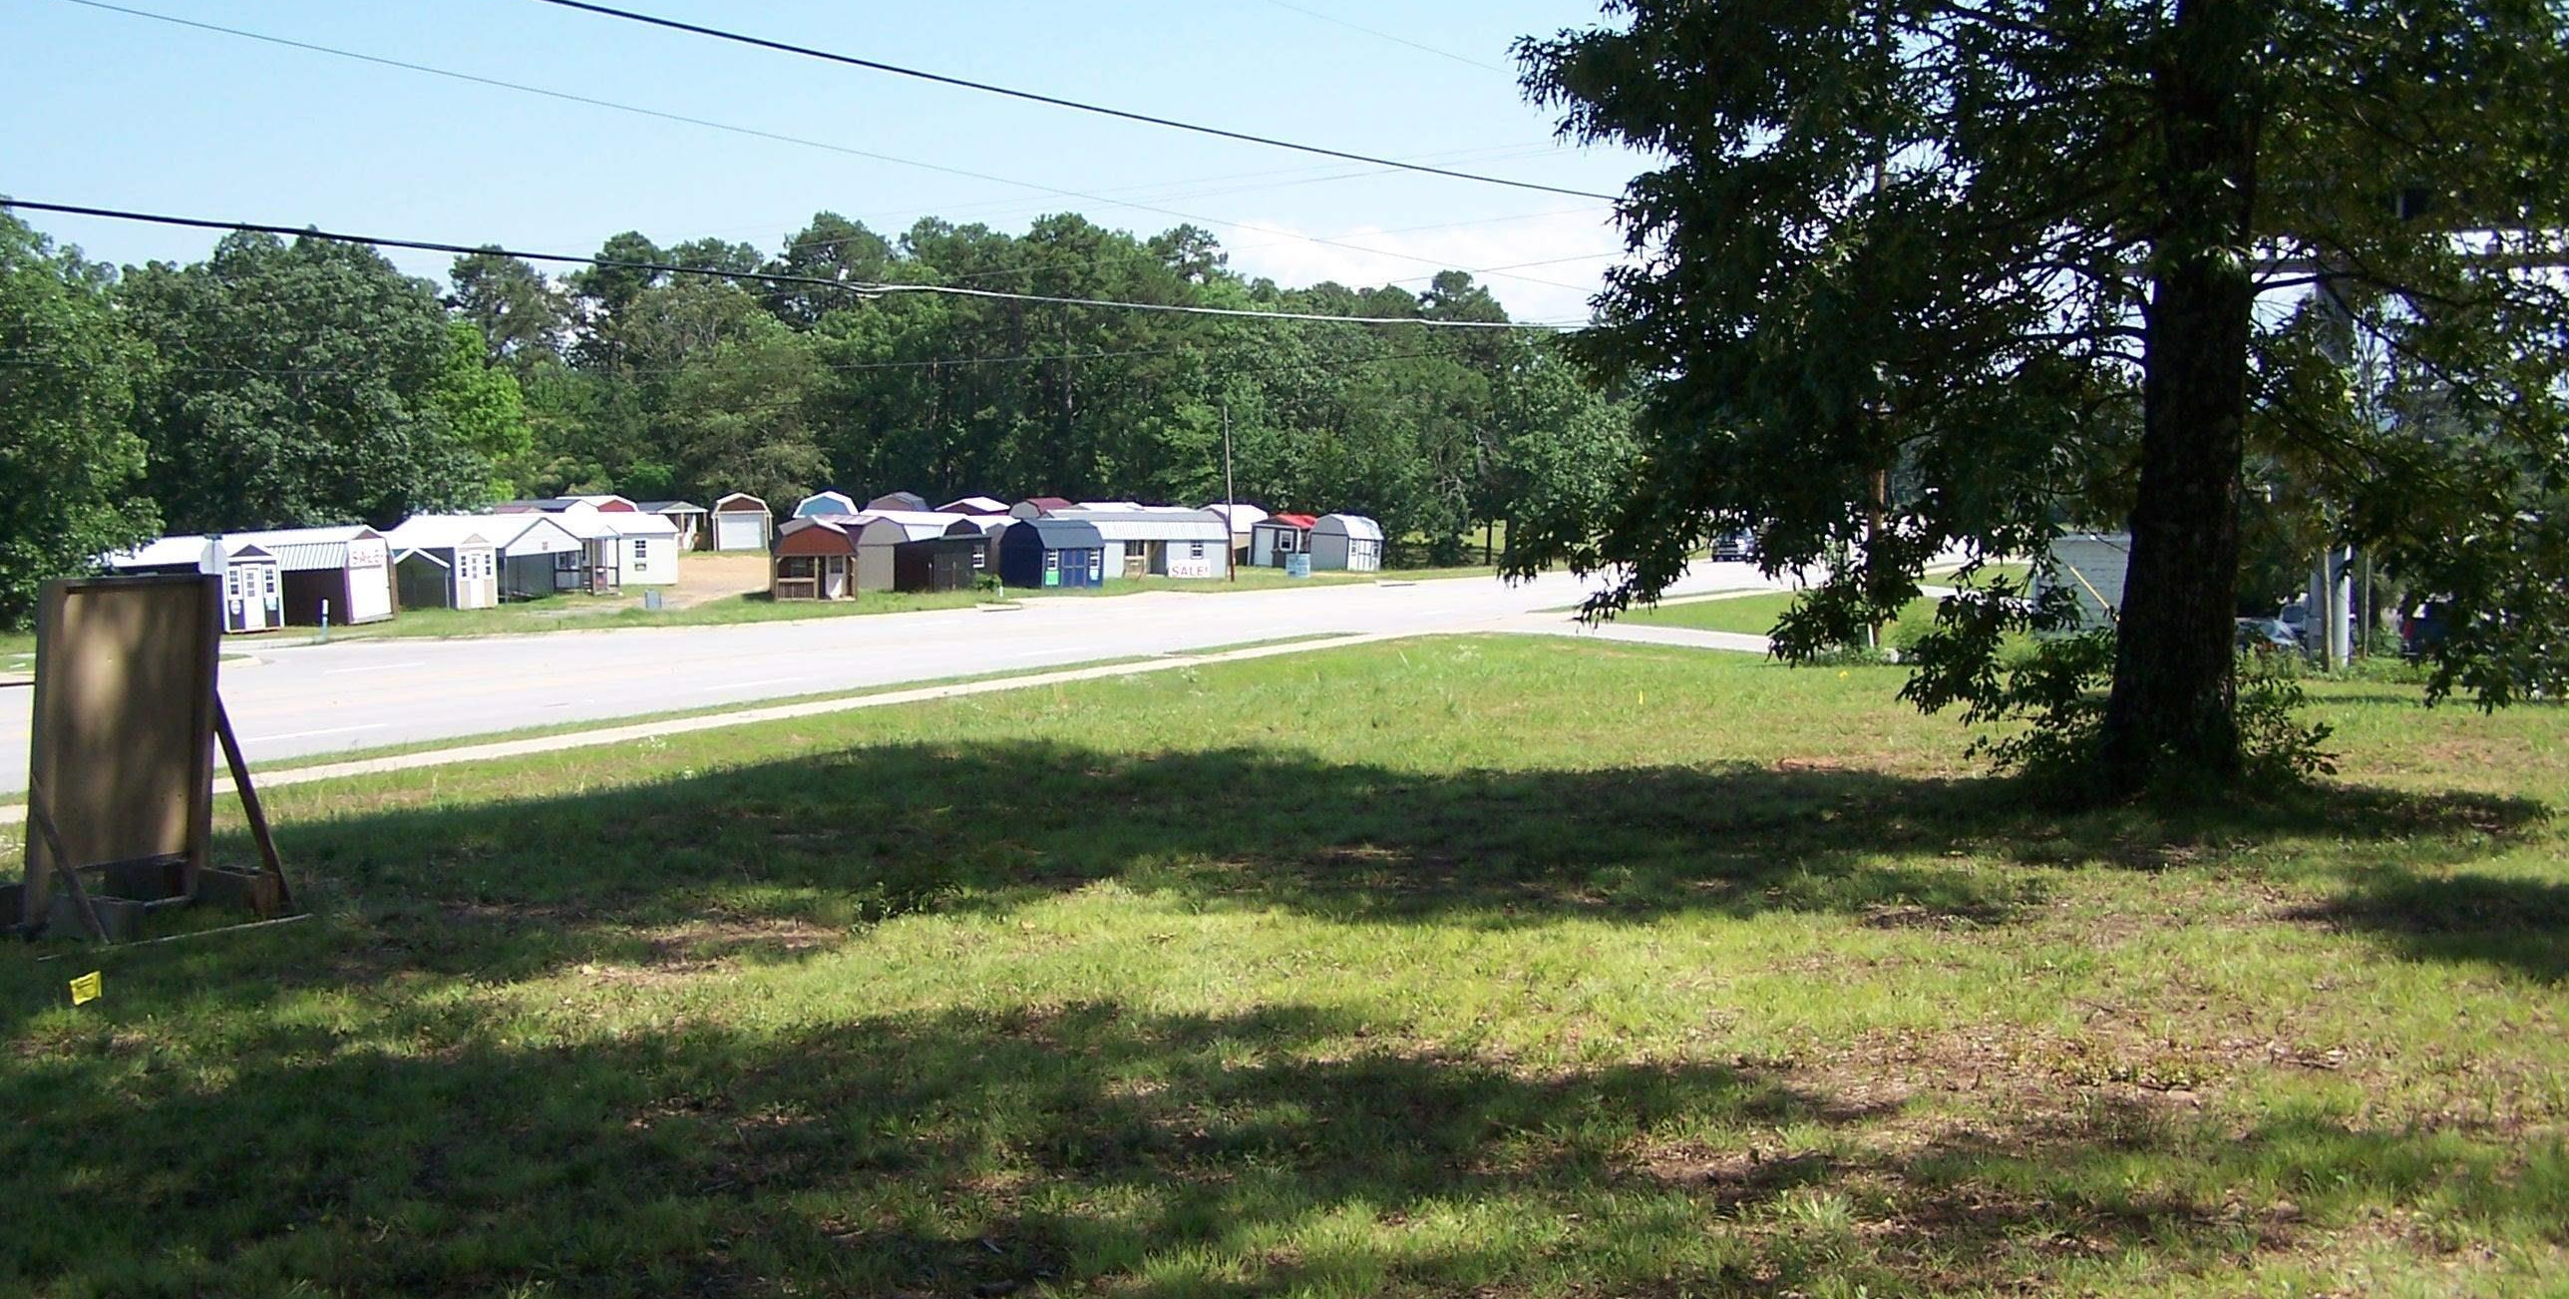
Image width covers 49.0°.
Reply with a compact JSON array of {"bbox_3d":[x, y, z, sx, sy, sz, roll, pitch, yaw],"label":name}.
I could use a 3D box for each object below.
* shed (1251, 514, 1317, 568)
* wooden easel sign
[{"bbox_3d":[0.500,-5.550,144.600,3.000,2.750,4.000,1,3,27],"label":"shed"},{"bbox_3d":[-5.520,0.490,13.750,0.750,1.650,1.150,1,3,26],"label":"wooden easel sign"}]

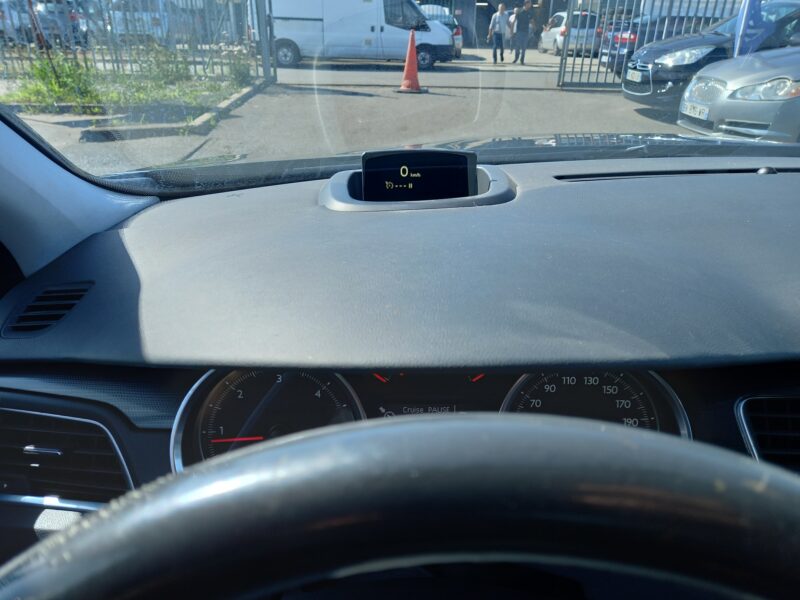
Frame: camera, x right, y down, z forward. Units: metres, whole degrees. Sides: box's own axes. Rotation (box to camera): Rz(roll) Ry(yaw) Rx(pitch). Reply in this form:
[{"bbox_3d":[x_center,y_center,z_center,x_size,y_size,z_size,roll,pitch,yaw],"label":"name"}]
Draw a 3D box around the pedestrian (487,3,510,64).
[{"bbox_3d":[3.014,-8.179,17.733,0.660,1.700,0.450,5,26,8],"label":"pedestrian"}]

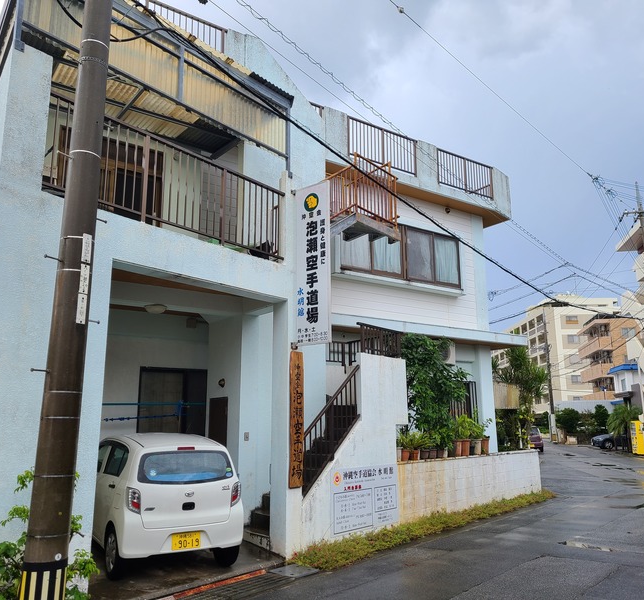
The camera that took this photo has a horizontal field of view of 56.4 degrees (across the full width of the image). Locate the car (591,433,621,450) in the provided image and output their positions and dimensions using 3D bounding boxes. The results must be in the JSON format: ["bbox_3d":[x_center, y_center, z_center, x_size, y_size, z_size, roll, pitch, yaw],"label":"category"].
[{"bbox_3d":[20.012,9.127,39.945,4.400,1.500,1.750,-1,-12,2],"label":"car"}]

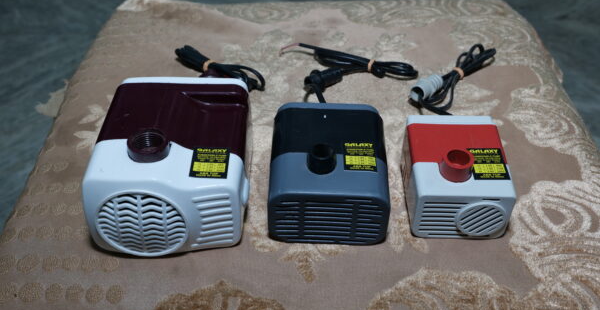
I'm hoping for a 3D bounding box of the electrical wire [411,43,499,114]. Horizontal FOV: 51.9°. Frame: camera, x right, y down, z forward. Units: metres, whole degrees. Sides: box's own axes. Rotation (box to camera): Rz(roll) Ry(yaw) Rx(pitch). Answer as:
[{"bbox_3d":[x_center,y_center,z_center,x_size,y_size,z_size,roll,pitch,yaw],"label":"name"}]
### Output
[{"bbox_3d":[0.145,-0.070,0.563,0.057,0.023,0.116,33,49,33],"label":"electrical wire"}]

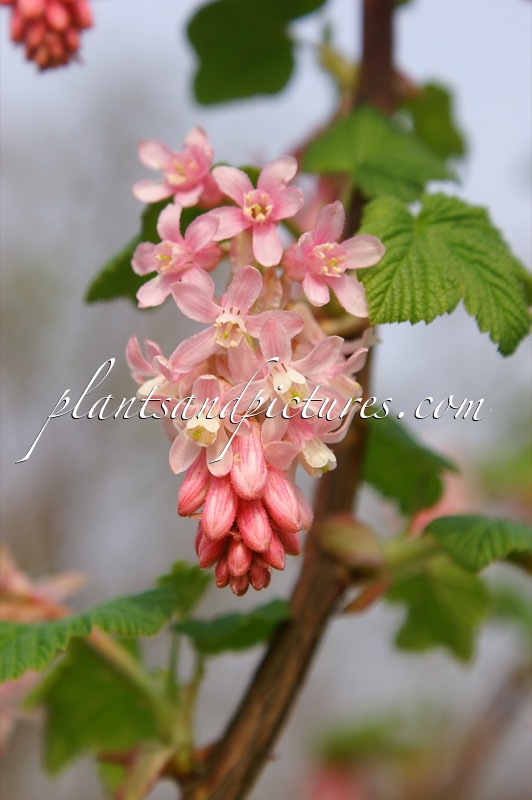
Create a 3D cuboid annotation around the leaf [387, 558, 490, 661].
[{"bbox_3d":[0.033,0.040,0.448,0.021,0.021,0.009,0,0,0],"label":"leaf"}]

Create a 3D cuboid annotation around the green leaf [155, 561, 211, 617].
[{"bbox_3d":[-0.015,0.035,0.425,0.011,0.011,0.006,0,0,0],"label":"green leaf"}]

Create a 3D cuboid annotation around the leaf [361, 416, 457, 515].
[{"bbox_3d":[0.022,0.011,0.375,0.017,0.016,0.010,0,0,0],"label":"leaf"}]

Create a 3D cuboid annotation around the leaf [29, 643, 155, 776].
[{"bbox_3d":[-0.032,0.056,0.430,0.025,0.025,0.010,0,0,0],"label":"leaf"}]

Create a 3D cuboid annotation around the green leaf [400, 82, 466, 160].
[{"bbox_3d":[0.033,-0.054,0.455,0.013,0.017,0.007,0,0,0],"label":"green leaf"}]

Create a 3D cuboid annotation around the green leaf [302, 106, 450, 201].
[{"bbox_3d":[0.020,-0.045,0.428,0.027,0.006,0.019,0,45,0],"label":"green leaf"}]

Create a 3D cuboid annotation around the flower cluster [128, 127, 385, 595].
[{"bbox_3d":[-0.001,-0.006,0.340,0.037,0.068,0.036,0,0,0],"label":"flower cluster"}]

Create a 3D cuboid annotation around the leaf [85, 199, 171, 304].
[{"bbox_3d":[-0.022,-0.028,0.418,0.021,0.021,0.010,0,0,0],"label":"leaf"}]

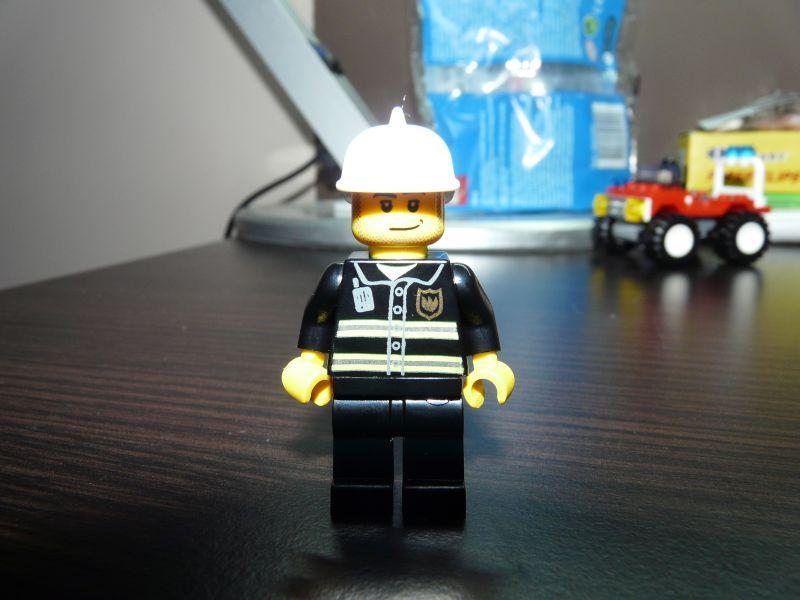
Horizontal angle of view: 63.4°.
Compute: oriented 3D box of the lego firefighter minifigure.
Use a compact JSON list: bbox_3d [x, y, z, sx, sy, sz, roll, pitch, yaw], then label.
[{"bbox_3d":[0.000,0.001,0.074,0.025,0.045,0.015,1,11,3],"label":"lego firefighter minifigure"}]

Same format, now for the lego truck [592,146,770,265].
[{"bbox_3d":[0.131,-0.044,0.294,0.071,0.050,0.044,-4,12,-18],"label":"lego truck"}]

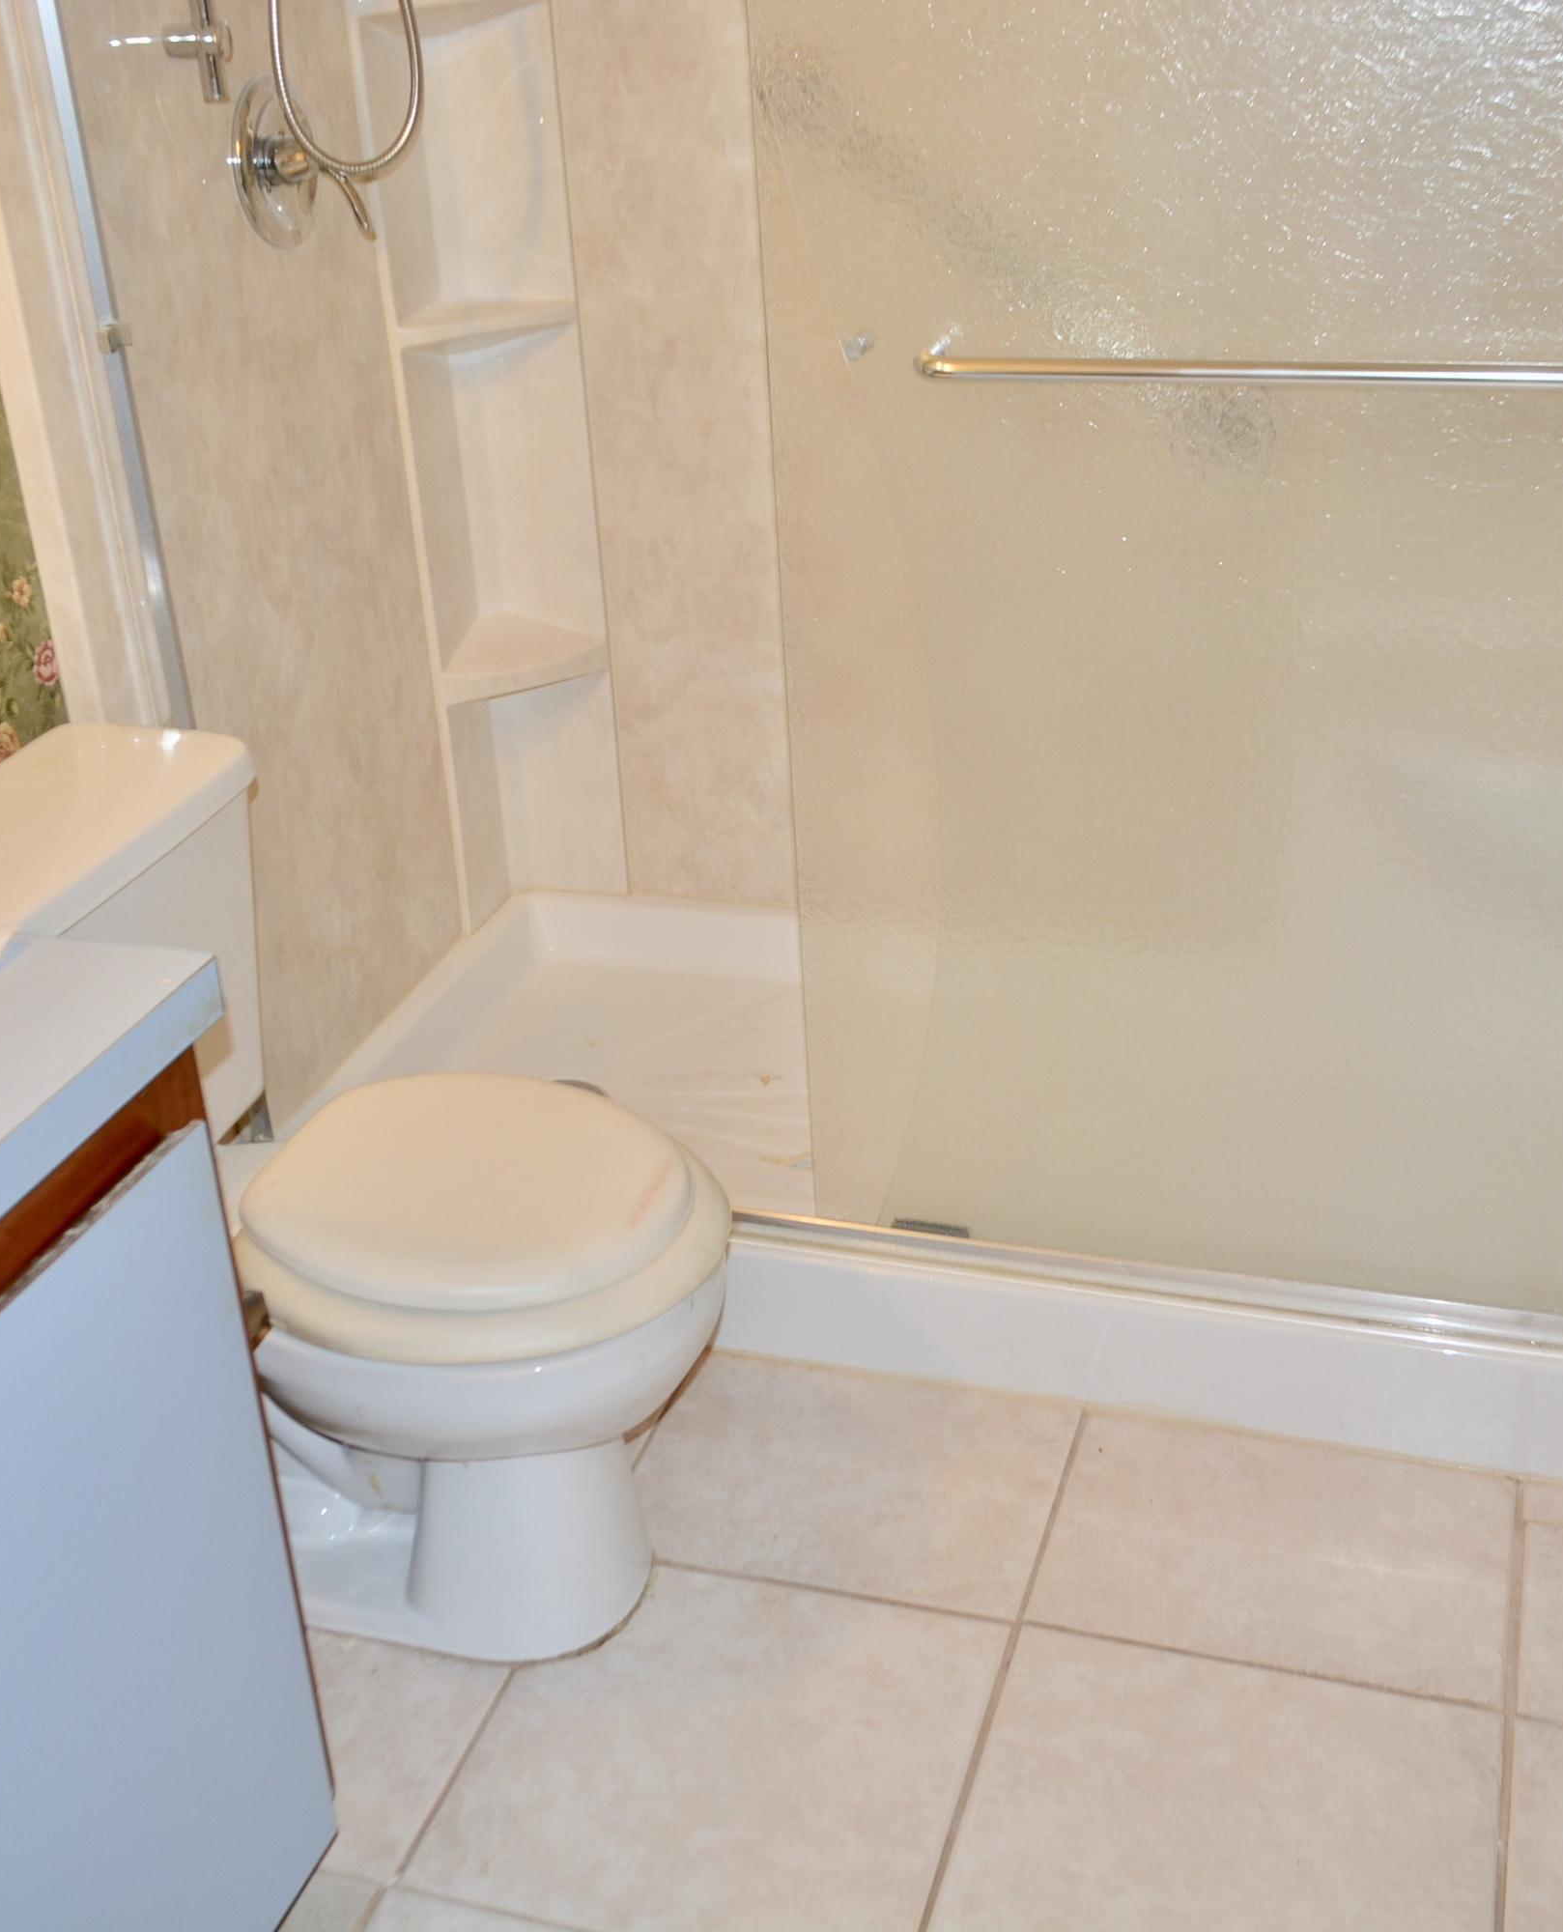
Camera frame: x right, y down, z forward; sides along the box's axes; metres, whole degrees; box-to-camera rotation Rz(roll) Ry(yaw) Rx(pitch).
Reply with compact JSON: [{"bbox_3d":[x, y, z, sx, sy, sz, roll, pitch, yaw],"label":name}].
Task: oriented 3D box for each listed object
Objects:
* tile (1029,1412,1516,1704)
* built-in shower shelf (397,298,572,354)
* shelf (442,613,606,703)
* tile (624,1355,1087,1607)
[{"bbox_3d":[0.452,0.533,1.970,0.400,0.010,0.300,6,28,18],"label":"tile"},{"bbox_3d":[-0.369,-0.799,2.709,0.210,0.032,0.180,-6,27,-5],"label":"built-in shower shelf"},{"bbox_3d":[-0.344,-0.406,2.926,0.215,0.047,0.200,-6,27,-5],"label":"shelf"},{"bbox_3d":[0.065,0.492,2.093,0.400,0.010,0.300,6,28,18],"label":"tile"}]

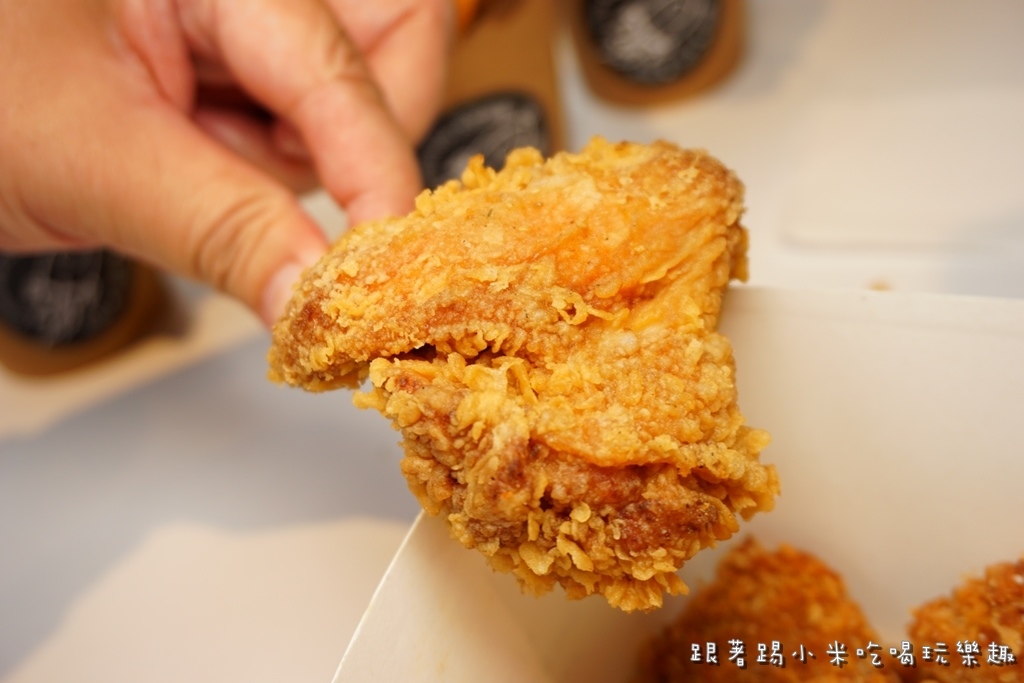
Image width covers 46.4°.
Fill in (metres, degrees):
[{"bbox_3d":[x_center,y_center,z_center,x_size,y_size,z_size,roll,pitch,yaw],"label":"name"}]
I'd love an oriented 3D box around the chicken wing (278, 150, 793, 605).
[{"bbox_3d":[0.002,0.006,0.230,0.096,0.090,0.047,0,-5,0],"label":"chicken wing"}]

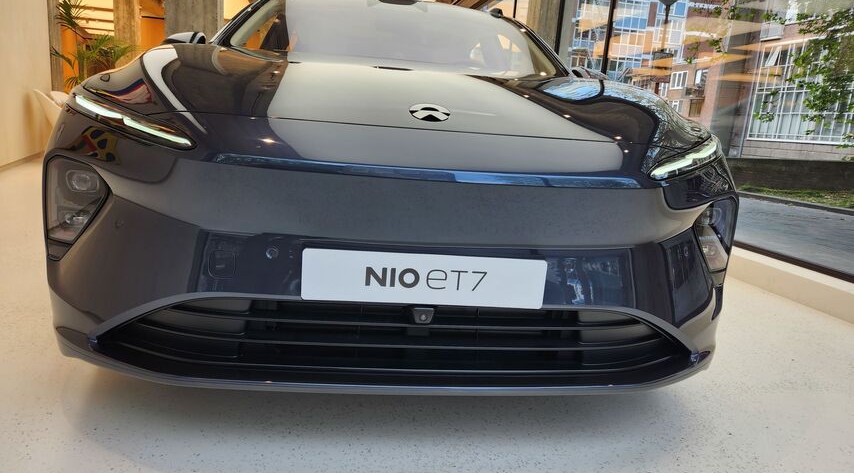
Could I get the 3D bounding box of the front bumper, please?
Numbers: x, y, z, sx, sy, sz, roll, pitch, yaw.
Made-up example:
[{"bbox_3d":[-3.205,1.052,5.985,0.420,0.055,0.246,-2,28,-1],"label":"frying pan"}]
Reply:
[{"bbox_3d":[-0.018,0.067,1.409,1.870,0.520,0.470,3,10,-6],"label":"front bumper"}]

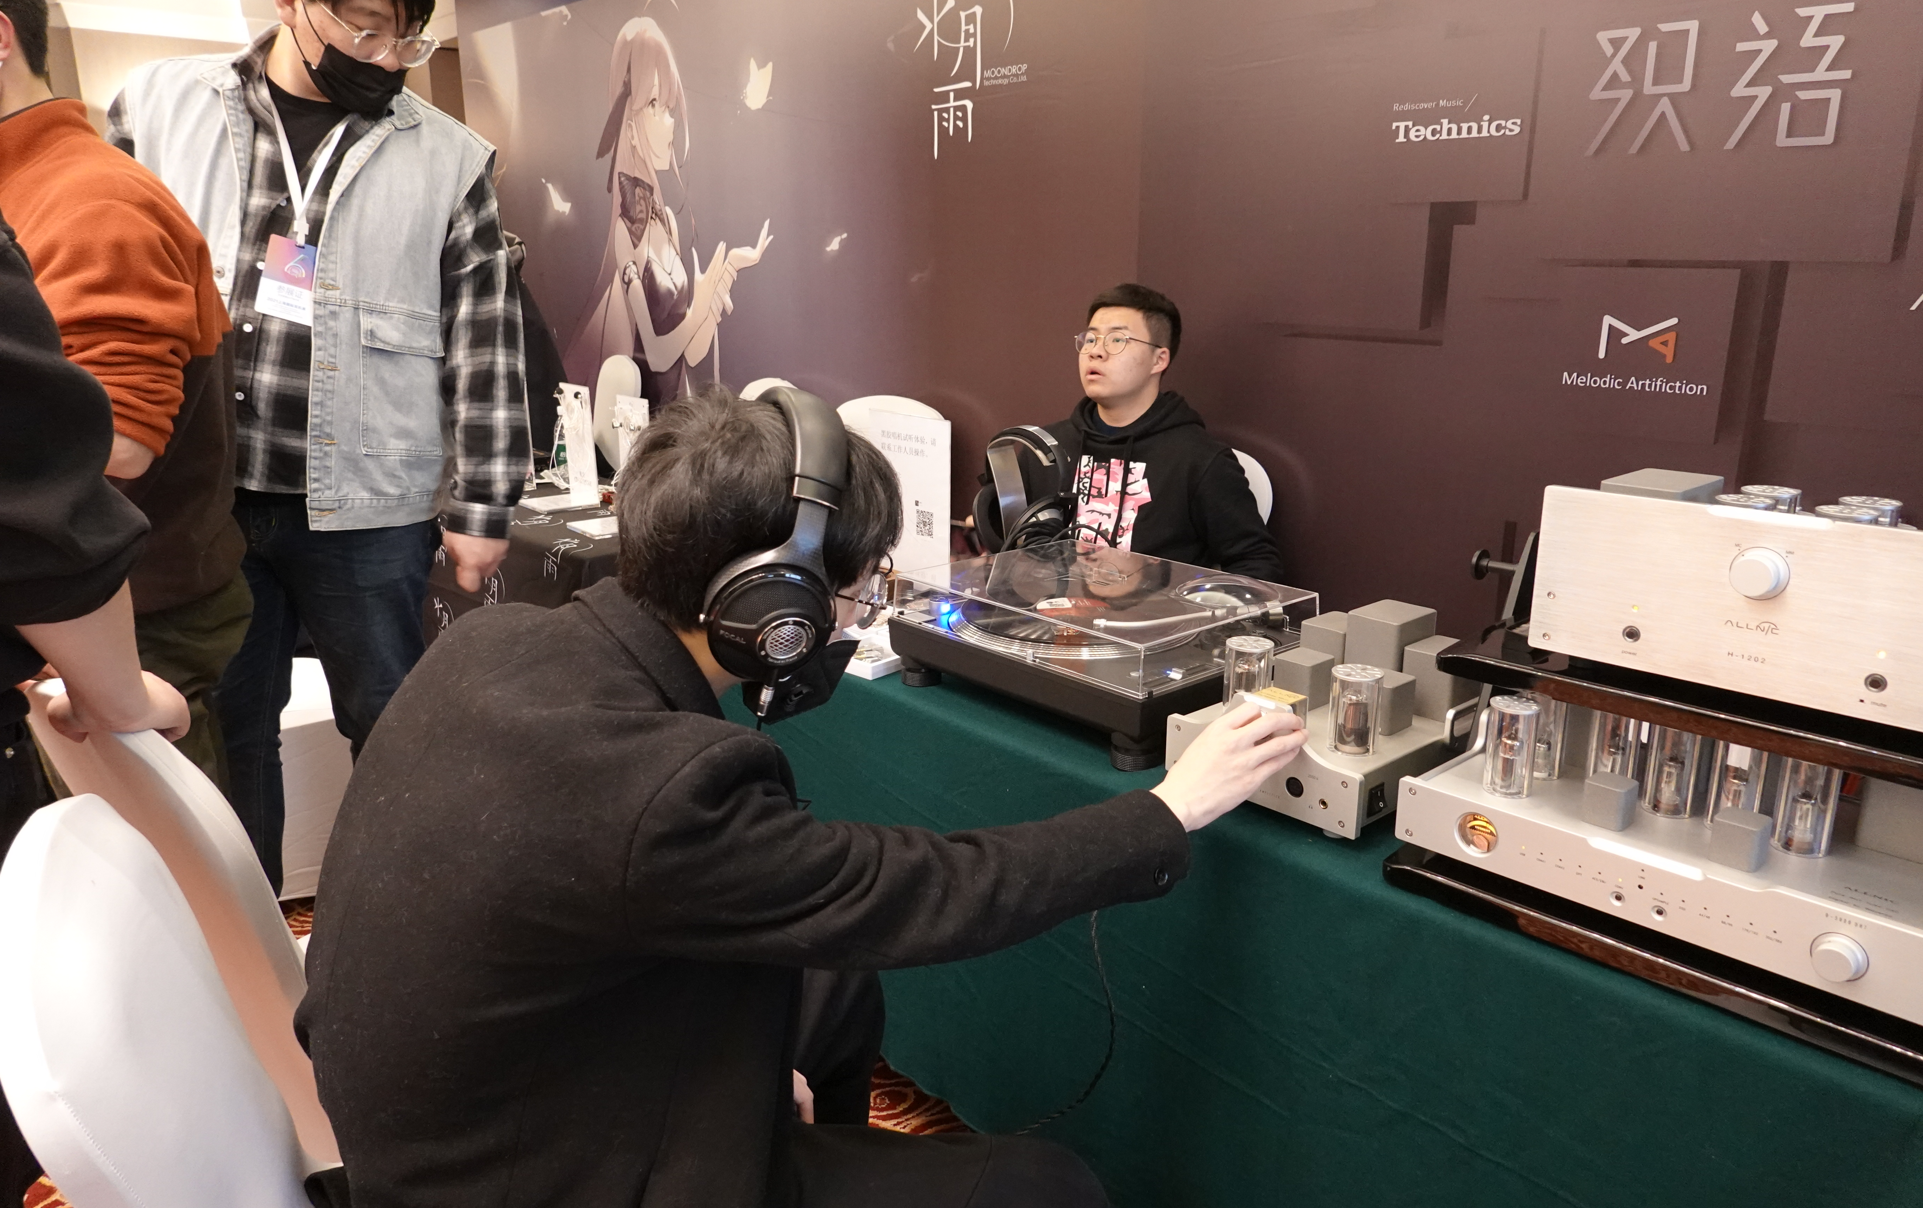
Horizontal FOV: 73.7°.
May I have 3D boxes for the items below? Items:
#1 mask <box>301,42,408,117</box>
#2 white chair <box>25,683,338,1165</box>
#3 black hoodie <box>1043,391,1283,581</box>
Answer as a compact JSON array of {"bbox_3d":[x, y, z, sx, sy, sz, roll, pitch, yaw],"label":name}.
[{"bbox_3d":[-0.778,-0.673,1.645,0.085,0.098,0.132,48,27,8],"label":"mask"},{"bbox_3d":[-0.587,0.501,1.431,0.450,0.985,0.570,12,18,39],"label":"white chair"},{"bbox_3d":[0.347,-0.094,2.500,0.520,0.600,0.370,12,20,38],"label":"black hoodie"}]

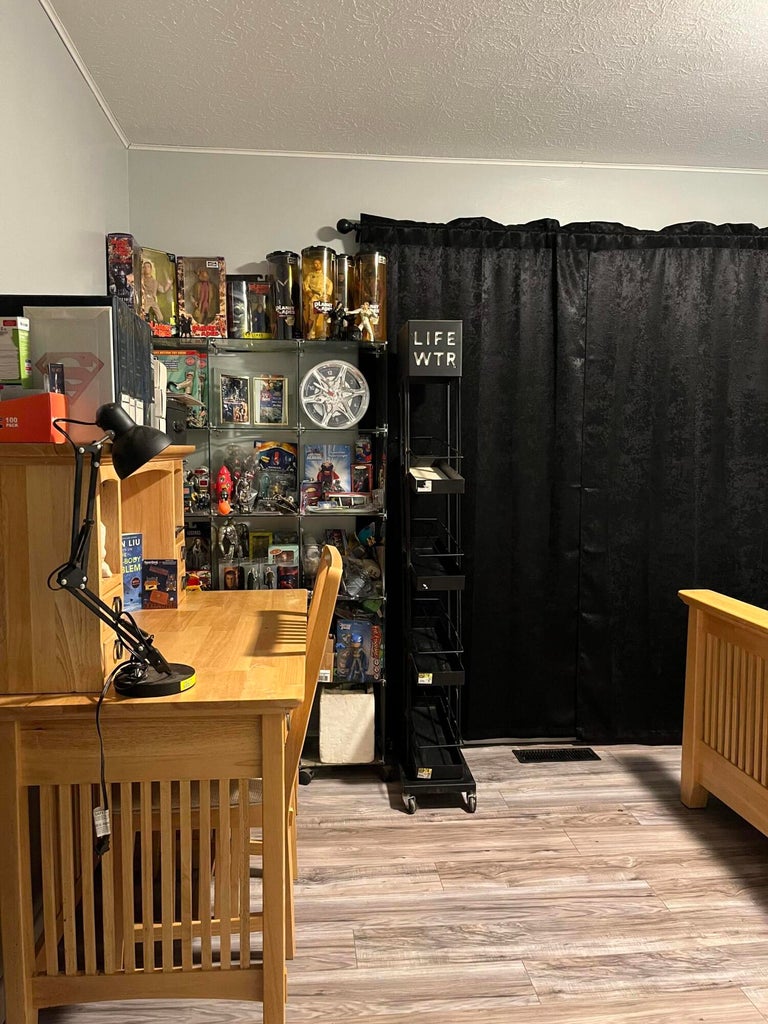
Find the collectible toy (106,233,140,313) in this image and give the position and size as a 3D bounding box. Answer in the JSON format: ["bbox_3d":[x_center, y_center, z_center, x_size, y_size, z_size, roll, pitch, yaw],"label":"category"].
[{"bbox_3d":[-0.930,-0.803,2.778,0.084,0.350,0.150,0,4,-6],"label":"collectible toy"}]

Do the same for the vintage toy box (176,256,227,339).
[{"bbox_3d":[-0.662,-0.774,2.820,0.176,0.288,0.090,0,4,-3],"label":"vintage toy box"}]

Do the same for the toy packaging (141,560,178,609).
[{"bbox_3d":[-0.692,0.223,2.386,0.103,0.154,0.030,0,4,-6],"label":"toy packaging"}]

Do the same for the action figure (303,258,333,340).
[{"bbox_3d":[-0.244,-0.800,2.876,0.114,0.300,0.080,0,4,-6],"label":"action figure"}]

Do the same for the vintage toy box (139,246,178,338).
[{"bbox_3d":[-0.799,-0.752,2.703,0.137,0.297,0.085,-3,6,-40],"label":"vintage toy box"}]

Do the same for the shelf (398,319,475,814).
[{"bbox_3d":[0.171,0.184,2.830,0.253,1.710,0.460,0,4,-6],"label":"shelf"}]

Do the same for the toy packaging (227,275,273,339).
[{"bbox_3d":[-0.478,-0.726,2.740,0.160,0.242,0.090,0,4,-5],"label":"toy packaging"}]

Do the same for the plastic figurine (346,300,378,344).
[{"bbox_3d":[-0.080,-0.703,2.854,0.125,0.147,0.060,0,4,-1],"label":"plastic figurine"}]

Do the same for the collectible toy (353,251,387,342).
[{"bbox_3d":[-0.048,-0.799,2.901,0.128,0.329,0.128,0,4,-6],"label":"collectible toy"}]

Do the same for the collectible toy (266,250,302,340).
[{"bbox_3d":[-0.364,-0.771,2.808,0.121,0.323,0.121,0,4,-5],"label":"collectible toy"}]

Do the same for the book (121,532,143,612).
[{"bbox_3d":[-0.743,0.176,2.150,0.028,0.214,0.137,3,5,35],"label":"book"}]

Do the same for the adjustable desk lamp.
[{"bbox_3d":[-0.493,0.067,1.470,0.249,0.548,0.157,-1,4,-13],"label":"adjustable desk lamp"}]

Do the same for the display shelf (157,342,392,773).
[{"bbox_3d":[-0.467,0.195,2.889,0.941,1.616,0.315,0,4,-5],"label":"display shelf"}]

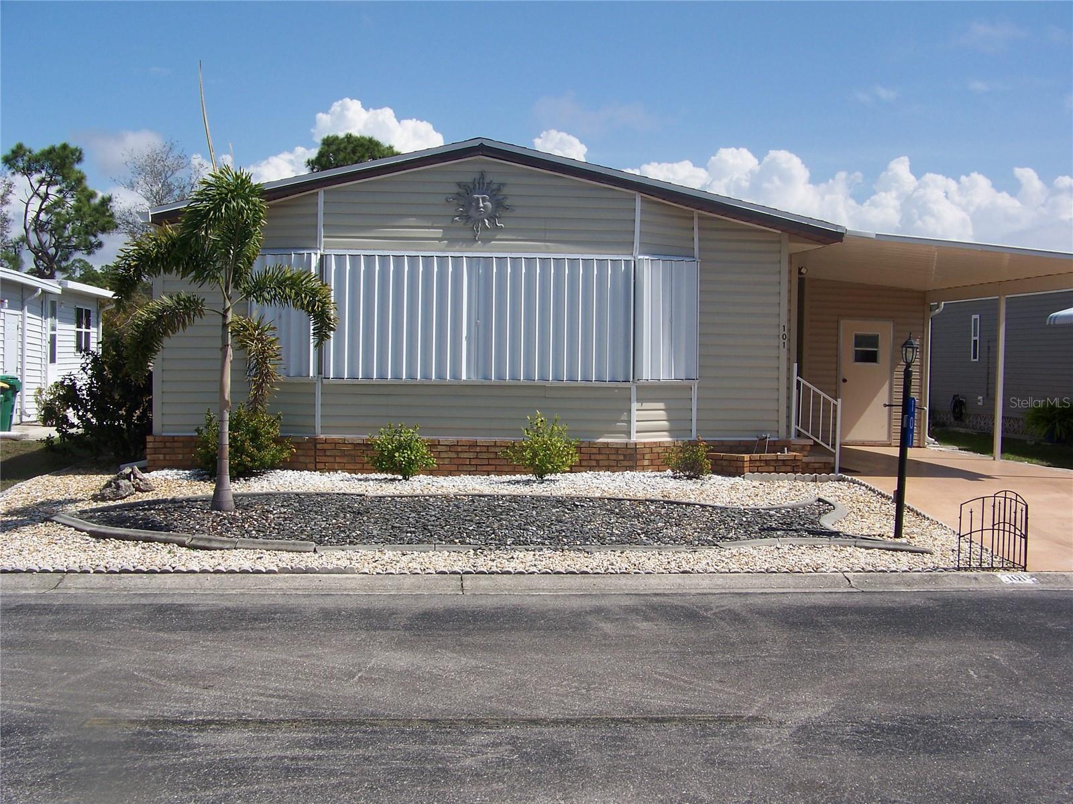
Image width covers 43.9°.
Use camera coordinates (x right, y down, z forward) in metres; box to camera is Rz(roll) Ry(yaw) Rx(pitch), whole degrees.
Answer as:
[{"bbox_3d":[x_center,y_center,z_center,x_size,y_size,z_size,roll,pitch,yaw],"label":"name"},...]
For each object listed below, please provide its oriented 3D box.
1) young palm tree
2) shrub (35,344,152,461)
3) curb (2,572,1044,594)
[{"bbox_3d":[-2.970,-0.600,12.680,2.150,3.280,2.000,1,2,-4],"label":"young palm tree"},{"bbox_3d":[-5.740,0.010,17.300,1.600,1.500,1.500,1,2,-4],"label":"shrub"},{"bbox_3d":[0.120,1.325,9.720,8.000,0.120,0.500,1,2,-4],"label":"curb"}]

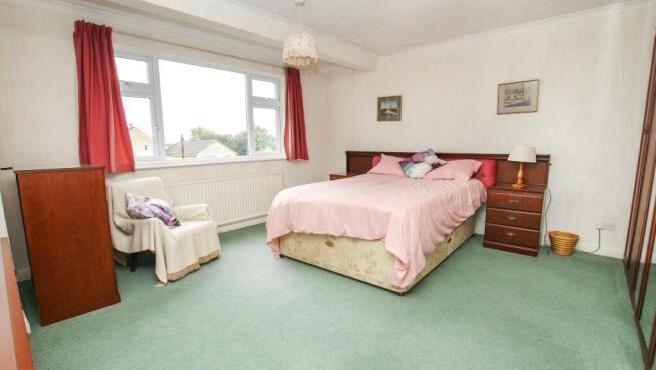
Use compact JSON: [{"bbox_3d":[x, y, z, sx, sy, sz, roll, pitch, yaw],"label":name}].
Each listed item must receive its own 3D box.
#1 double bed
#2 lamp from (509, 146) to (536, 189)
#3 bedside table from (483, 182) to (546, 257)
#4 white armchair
[{"bbox_3d":[0.733,0.208,3.229,1.480,1.010,2.080,7,12,42],"label":"double bed"},{"bbox_3d":[2.147,-0.192,3.027,0.260,0.455,0.260,7,12,44],"label":"lamp"},{"bbox_3d":[2.119,0.370,3.085,0.490,0.670,0.420,6,12,41],"label":"bedside table"},{"bbox_3d":[-1.647,0.389,2.811,0.810,0.890,0.640,3,10,25],"label":"white armchair"}]

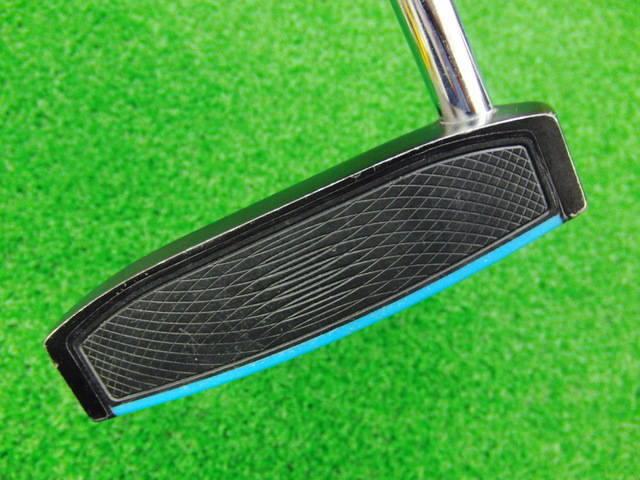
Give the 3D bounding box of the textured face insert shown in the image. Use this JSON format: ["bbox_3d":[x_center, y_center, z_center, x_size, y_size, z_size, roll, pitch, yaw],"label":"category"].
[{"bbox_3d":[-0.002,0.007,0.129,0.090,0.005,0.021,-24,106,5],"label":"textured face insert"}]

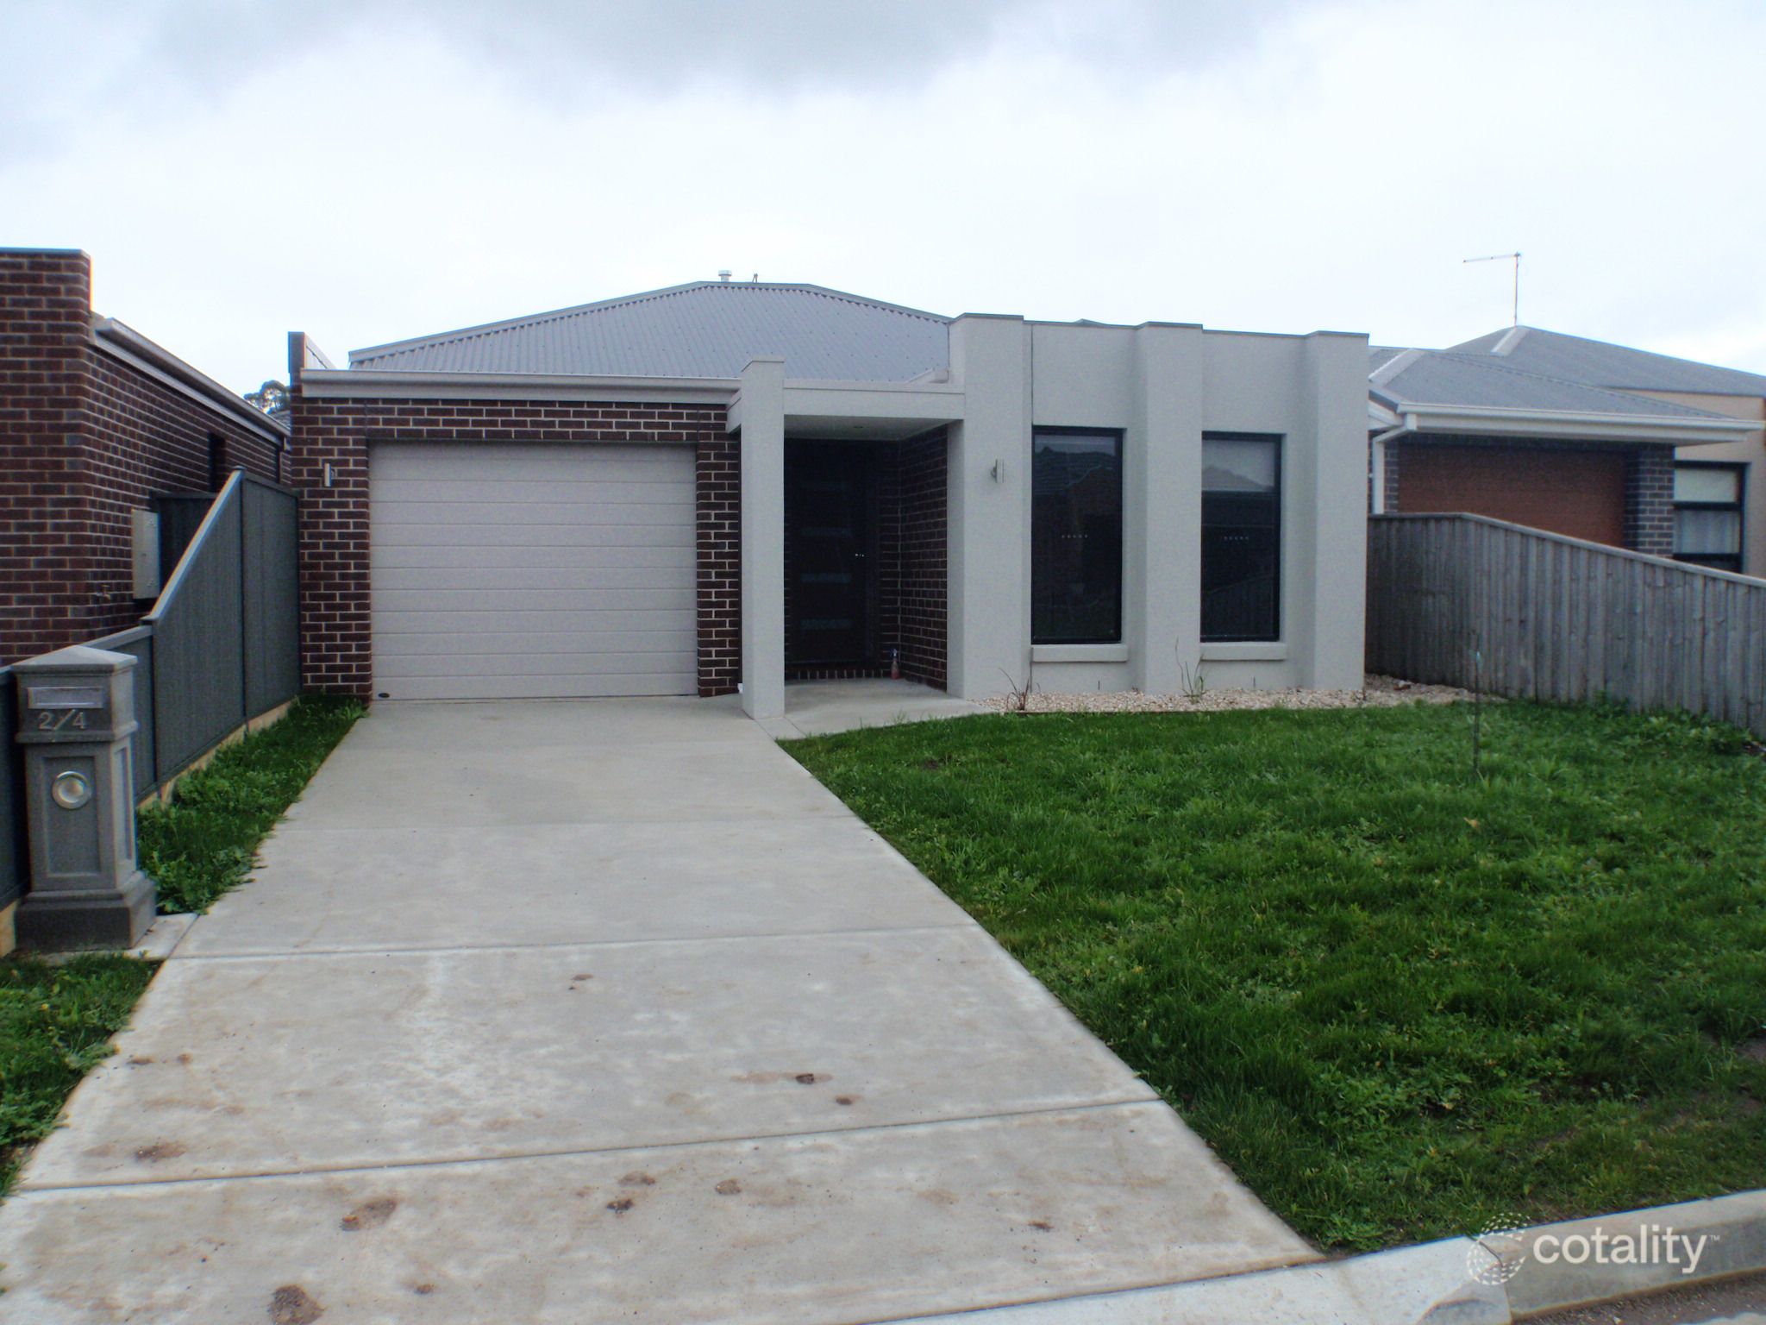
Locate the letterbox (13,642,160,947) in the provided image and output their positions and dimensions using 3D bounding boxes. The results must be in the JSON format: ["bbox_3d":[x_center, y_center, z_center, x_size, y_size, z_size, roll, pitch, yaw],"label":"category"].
[{"bbox_3d":[-3.024,0.487,5.404,0.385,1.115,0.385,-1,3,-14],"label":"letterbox"}]

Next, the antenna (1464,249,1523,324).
[{"bbox_3d":[8.678,-5.273,20.329,0.780,1.050,0.350,2,4,33],"label":"antenna"}]

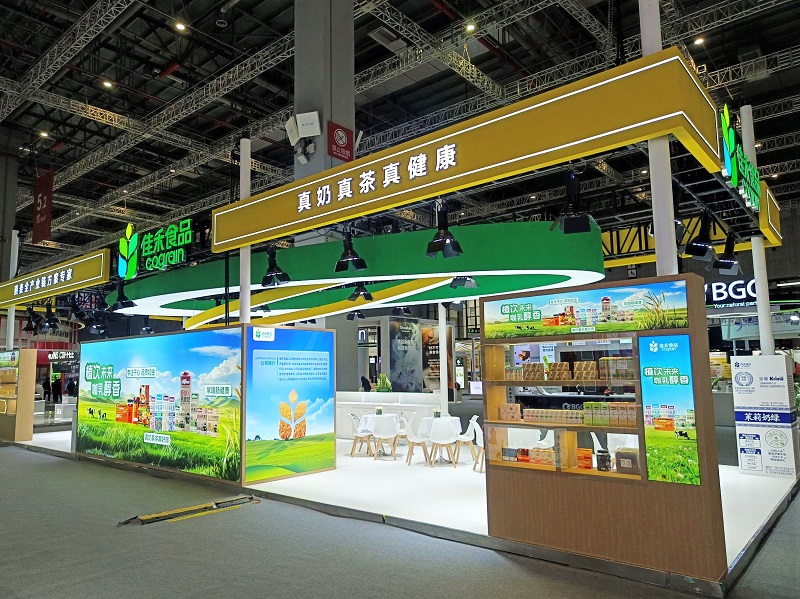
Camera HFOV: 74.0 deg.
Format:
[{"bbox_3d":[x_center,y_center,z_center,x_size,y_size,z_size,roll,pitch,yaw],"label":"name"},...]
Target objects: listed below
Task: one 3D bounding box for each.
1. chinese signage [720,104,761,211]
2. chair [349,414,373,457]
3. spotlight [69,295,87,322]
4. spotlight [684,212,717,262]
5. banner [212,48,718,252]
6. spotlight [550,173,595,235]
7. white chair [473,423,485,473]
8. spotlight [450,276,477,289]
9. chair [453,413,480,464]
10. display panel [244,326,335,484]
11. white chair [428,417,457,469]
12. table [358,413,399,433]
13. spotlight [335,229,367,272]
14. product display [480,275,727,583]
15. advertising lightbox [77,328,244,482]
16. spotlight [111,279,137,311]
[{"bbox_3d":[4.085,-1.606,6.316,0.130,0.900,2.100,-8,-10,41],"label":"chinese signage"},{"bbox_3d":[-0.716,2.680,10.589,0.490,0.820,0.470,-3,-8,11],"label":"chair"},{"bbox_3d":[-7.754,0.216,12.772,0.391,0.587,0.391,-6,-9,36],"label":"spotlight"},{"bbox_3d":[3.524,-0.730,6.250,0.360,0.530,0.350,-6,-9,36],"label":"spotlight"},{"bbox_3d":[0.093,-1.402,7.249,7.100,0.710,1.470,-7,-9,38],"label":"banner"},{"bbox_3d":[1.682,-0.931,5.150,0.410,0.540,0.380,-3,-8,18],"label":"spotlight"},{"bbox_3d":[1.458,2.402,8.749,0.490,0.820,0.470,1,-8,-13],"label":"white chair"},{"bbox_3d":[1.047,-0.494,8.755,0.391,0.587,0.391,-6,-9,36],"label":"spotlight"},{"bbox_3d":[1.126,2.387,9.138,0.490,0.790,0.470,-2,-7,8],"label":"chair"},{"bbox_3d":[-1.674,1.578,8.280,0.082,2.276,1.679,-8,-10,43],"label":"display panel"},{"bbox_3d":[0.739,2.487,9.302,0.470,0.820,0.490,-1,-7,-1],"label":"white chair"},{"bbox_3d":[-0.368,2.662,10.406,0.750,0.750,0.750,-7,-9,38],"label":"table"},{"bbox_3d":[-0.677,-0.670,7.267,0.360,0.600,0.340,-7,-9,38],"label":"spotlight"},{"bbox_3d":[1.755,1.085,4.939,1.990,2.390,0.400,-7,-9,38],"label":"product display"},{"bbox_3d":[-4.285,1.812,9.390,4.758,2.360,0.180,-6,-9,33],"label":"advertising lightbox"},{"bbox_3d":[-5.811,-0.105,11.124,0.391,0.587,0.391,-6,-9,36],"label":"spotlight"}]

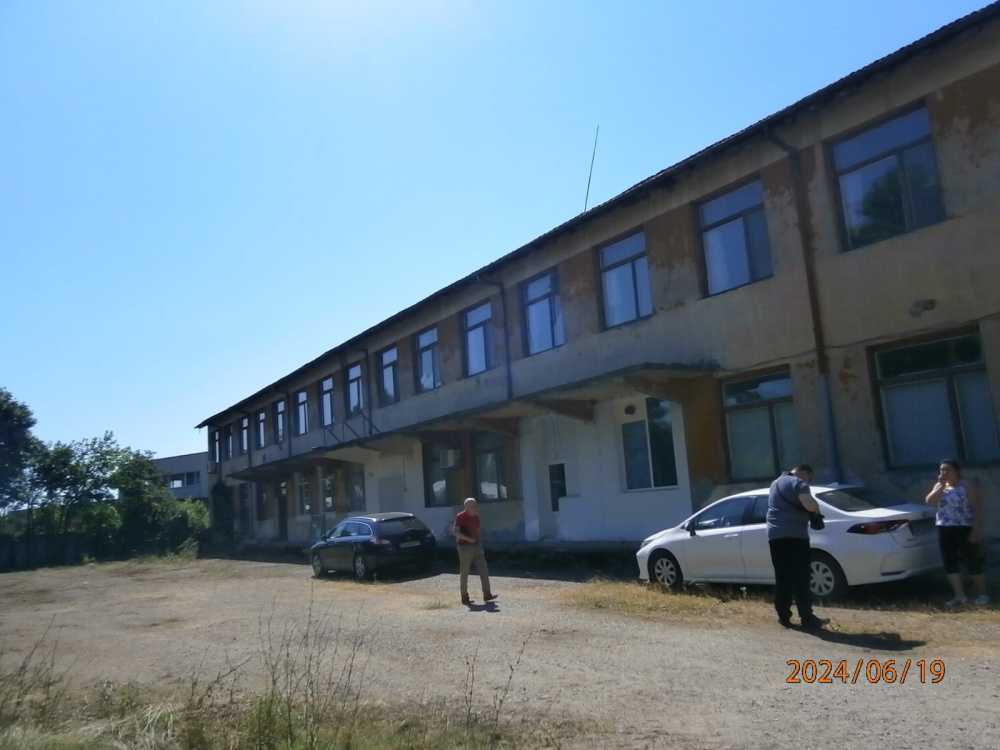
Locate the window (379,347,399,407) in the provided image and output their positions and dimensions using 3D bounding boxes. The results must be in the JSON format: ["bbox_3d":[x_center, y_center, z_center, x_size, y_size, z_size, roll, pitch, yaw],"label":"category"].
[{"bbox_3d":[-3.967,0.037,26.612,0.130,1.840,1.480,3,-12,-34],"label":"window"}]

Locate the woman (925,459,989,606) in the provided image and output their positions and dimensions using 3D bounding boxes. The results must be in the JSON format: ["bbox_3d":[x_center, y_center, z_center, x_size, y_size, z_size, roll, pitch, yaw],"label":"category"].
[{"bbox_3d":[5.434,1.841,8.942,0.560,1.665,0.480,-11,-12,36],"label":"woman"}]

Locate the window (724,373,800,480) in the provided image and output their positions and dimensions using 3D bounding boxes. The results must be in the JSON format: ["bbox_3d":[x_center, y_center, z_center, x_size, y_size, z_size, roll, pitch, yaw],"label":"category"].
[{"bbox_3d":[4.837,0.995,13.974,0.130,1.860,1.620,3,-12,-34],"label":"window"}]

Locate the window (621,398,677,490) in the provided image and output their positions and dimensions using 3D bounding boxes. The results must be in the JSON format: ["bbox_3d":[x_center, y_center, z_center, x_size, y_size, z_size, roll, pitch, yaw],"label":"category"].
[{"bbox_3d":[3.430,1.606,17.298,0.140,2.040,1.590,5,-13,-34],"label":"window"}]

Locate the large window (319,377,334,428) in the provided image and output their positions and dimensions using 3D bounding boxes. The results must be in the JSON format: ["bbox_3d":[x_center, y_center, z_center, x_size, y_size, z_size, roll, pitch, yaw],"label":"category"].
[{"bbox_3d":[-7.794,1.242,34.242,0.160,2.230,1.750,5,-13,-34],"label":"large window"}]

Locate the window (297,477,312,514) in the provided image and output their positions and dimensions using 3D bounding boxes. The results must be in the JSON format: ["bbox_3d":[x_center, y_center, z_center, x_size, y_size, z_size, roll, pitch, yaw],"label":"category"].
[{"bbox_3d":[-8.642,5.333,33.162,0.130,1.650,1.600,3,-12,-34],"label":"window"}]

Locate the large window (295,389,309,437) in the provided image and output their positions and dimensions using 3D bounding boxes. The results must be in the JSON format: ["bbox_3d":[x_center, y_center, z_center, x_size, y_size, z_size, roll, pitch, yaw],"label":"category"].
[{"bbox_3d":[-9.580,1.819,36.842,0.160,2.240,1.790,5,-13,-34],"label":"large window"}]

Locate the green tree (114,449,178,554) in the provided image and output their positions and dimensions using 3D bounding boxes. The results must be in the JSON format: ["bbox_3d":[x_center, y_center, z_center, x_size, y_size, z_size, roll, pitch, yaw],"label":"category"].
[{"bbox_3d":[-20.473,7.384,43.500,3.800,6.000,3.800,5,-13,-34],"label":"green tree"}]

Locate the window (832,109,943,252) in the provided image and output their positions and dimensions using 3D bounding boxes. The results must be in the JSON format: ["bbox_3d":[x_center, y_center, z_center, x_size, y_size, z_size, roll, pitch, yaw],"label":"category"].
[{"bbox_3d":[6.748,-3.366,13.064,0.160,2.060,1.700,5,-13,-34],"label":"window"}]

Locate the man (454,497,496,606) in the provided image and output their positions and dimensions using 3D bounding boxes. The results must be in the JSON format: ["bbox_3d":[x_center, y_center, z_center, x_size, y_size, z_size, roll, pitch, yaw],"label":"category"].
[{"bbox_3d":[-0.388,2.759,11.881,0.520,1.623,0.480,-9,-11,29],"label":"man"}]

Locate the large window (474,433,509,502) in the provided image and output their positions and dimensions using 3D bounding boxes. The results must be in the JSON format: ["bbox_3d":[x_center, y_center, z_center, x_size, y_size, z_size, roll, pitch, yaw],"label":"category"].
[{"bbox_3d":[-0.258,2.597,20.937,0.130,1.820,1.480,3,-12,-34],"label":"large window"}]

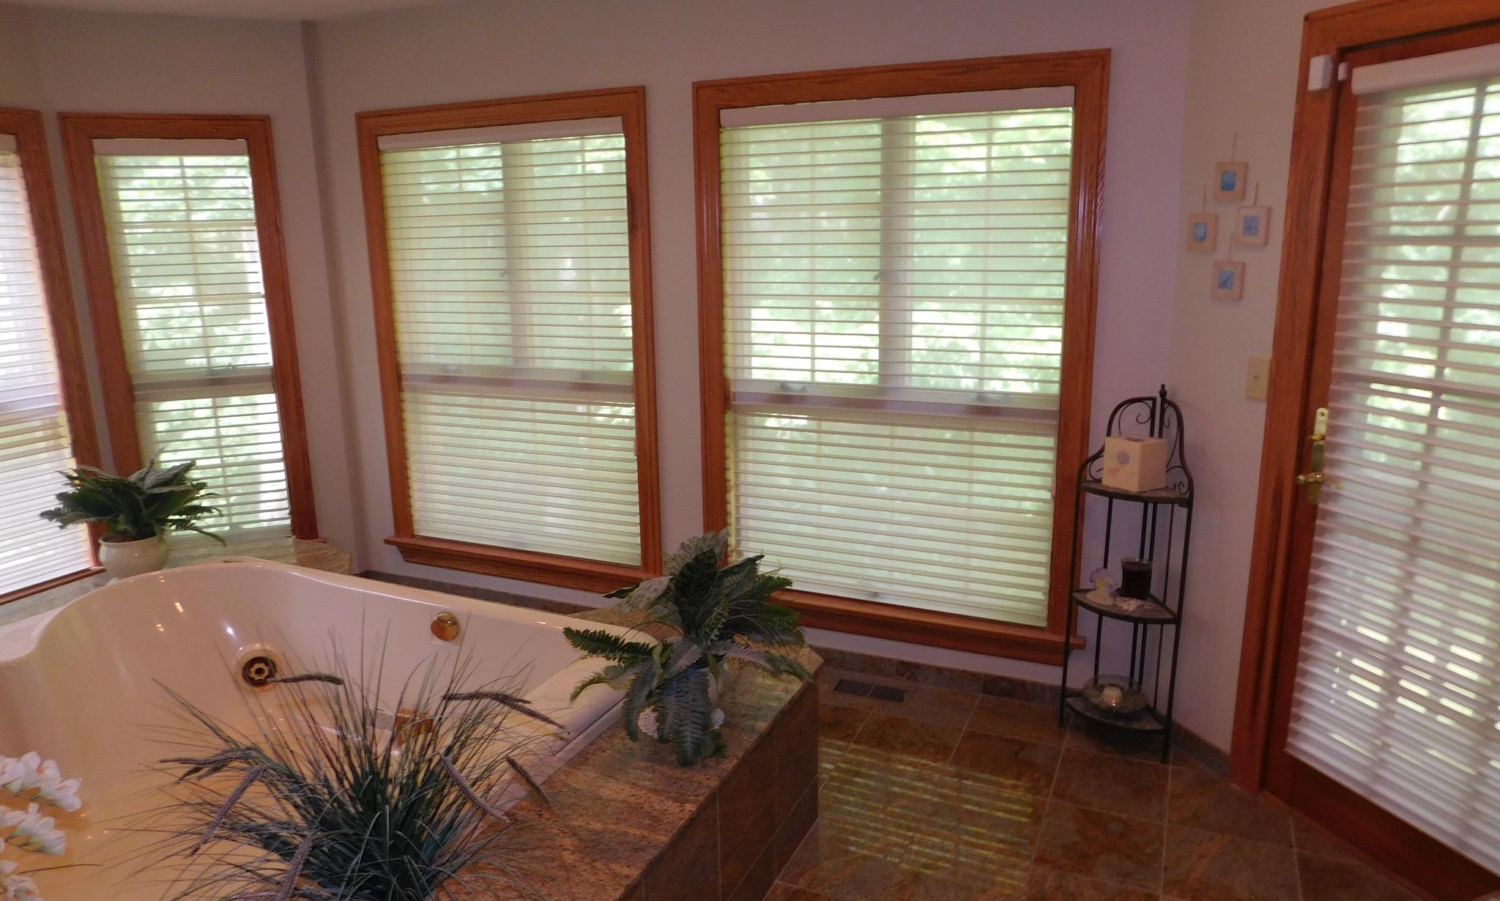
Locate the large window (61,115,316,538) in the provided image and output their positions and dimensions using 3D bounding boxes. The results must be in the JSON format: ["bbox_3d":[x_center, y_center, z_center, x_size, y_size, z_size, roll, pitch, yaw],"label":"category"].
[{"bbox_3d":[-2.294,-0.424,4.151,0.774,1.859,0.090,-5,13,-18],"label":"large window"}]

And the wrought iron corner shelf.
[{"bbox_3d":[1.146,0.370,3.021,0.251,1.111,0.352,-13,17,-42],"label":"wrought iron corner shelf"}]

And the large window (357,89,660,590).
[{"bbox_3d":[-0.976,-0.380,3.952,1.392,1.899,0.101,5,14,24],"label":"large window"}]

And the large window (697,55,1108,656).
[{"bbox_3d":[0.437,-0.273,3.343,1.382,1.899,0.121,5,14,24],"label":"large window"}]

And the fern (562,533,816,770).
[{"bbox_3d":[-0.160,0.425,2.307,0.553,0.412,0.523,-2,13,-4],"label":"fern"}]

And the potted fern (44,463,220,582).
[{"bbox_3d":[-2.071,0.231,3.342,0.583,0.412,0.543,-9,15,-32],"label":"potted fern"}]

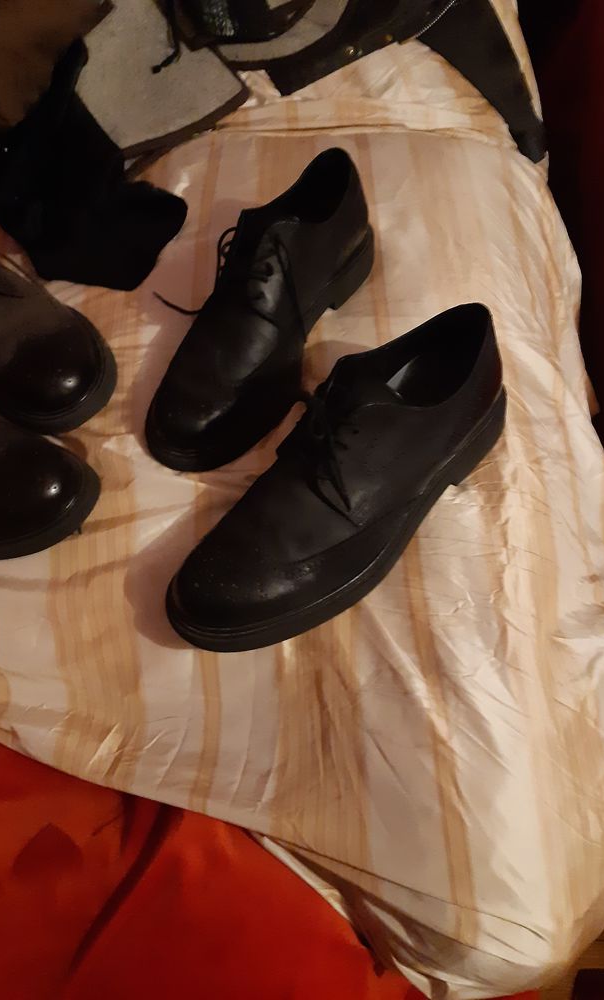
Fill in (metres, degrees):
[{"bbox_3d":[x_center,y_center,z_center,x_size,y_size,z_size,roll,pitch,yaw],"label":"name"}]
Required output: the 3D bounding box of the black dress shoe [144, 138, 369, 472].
[{"bbox_3d":[-0.032,-0.169,0.627,0.104,0.117,0.300,24,62,22],"label":"black dress shoe"}]

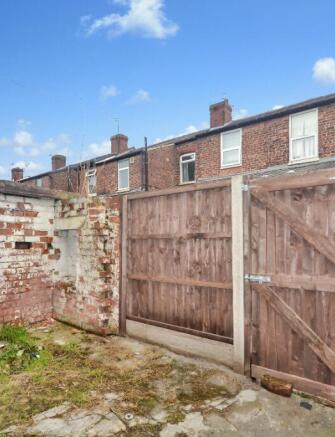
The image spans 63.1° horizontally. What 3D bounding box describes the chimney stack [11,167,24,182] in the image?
[{"bbox_3d":[-16.102,-4.637,29.306,0.800,1.380,0.900,-2,-4,36],"label":"chimney stack"}]

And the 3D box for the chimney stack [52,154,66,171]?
[{"bbox_3d":[-9.785,-5.010,24.733,0.800,1.350,0.900,-2,-4,36],"label":"chimney stack"}]

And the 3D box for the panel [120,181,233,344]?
[{"bbox_3d":[0.019,0.425,2.852,1.372,1.436,0.070,-2,-4,36],"label":"panel"}]

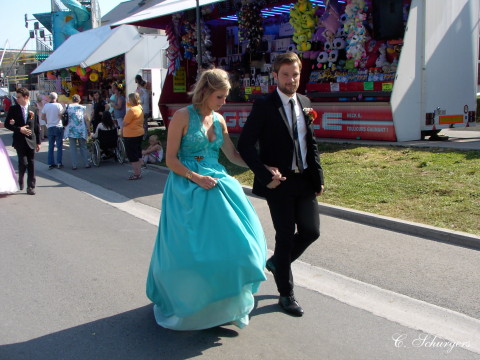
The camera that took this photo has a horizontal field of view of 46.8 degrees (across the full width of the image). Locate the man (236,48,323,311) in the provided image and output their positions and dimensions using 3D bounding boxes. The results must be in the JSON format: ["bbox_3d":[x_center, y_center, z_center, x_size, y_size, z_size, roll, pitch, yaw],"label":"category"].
[{"bbox_3d":[0.280,0.023,4.020,0.580,1.810,0.660,-4,9,-27],"label":"man"}]

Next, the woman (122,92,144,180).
[{"bbox_3d":[-2.090,-0.836,10.887,0.370,1.660,0.460,5,9,34],"label":"woman"}]

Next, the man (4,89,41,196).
[{"bbox_3d":[-3.660,-0.670,9.295,0.580,1.760,0.450,-4,9,-25],"label":"man"}]

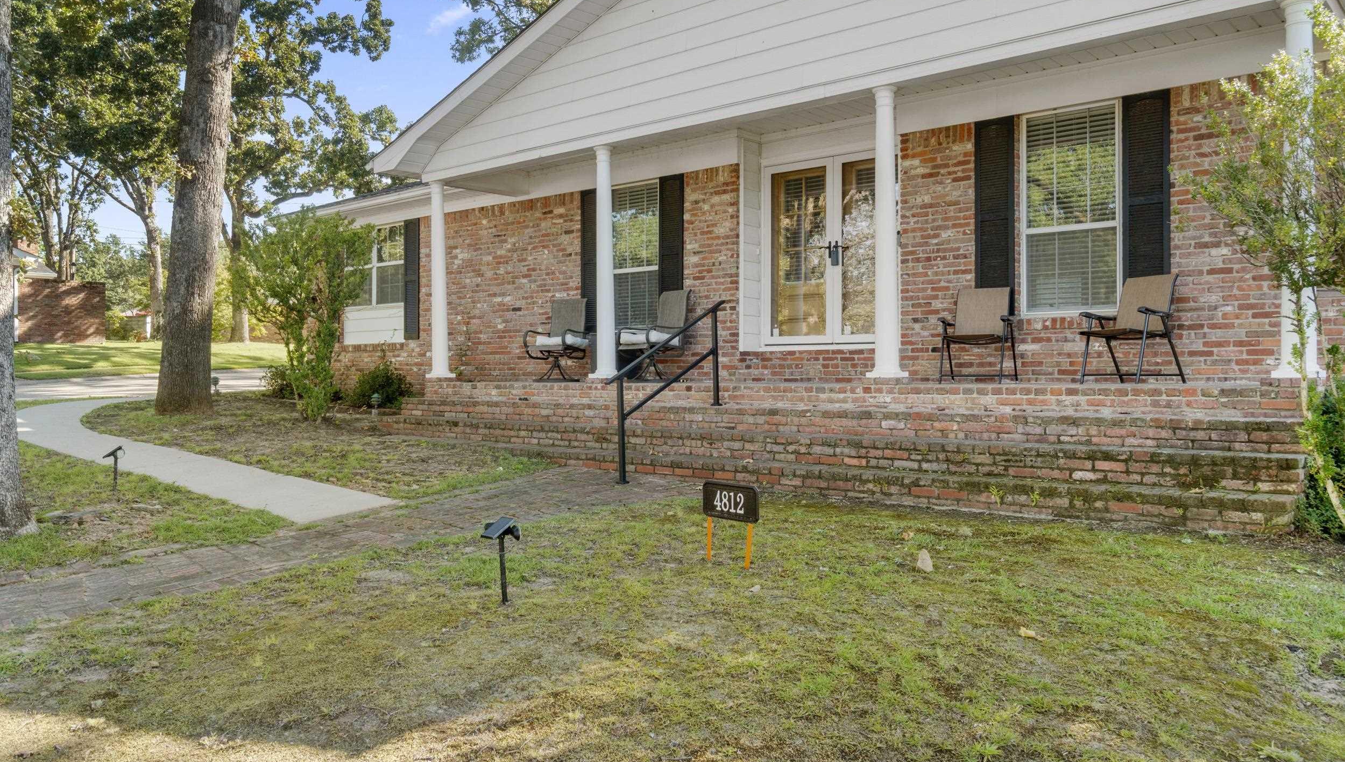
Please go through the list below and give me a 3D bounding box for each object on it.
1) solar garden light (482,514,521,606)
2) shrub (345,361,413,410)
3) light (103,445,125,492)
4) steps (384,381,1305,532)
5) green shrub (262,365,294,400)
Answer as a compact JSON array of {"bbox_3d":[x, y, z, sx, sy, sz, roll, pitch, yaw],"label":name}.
[{"bbox_3d":[-0.659,0.696,3.920,0.140,0.330,0.130,0,0,45],"label":"solar garden light"},{"bbox_3d":[-4.011,0.058,13.800,0.880,0.670,0.820,0,0,41],"label":"shrub"},{"bbox_3d":[-4.125,0.647,7.450,0.150,0.335,0.130,0,0,-31],"label":"light"},{"bbox_3d":[0.208,0.418,8.664,9.051,0.770,1.216,0,0,41],"label":"steps"},{"bbox_3d":[-6.120,0.017,15.900,0.800,0.560,0.750,0,0,41],"label":"green shrub"}]

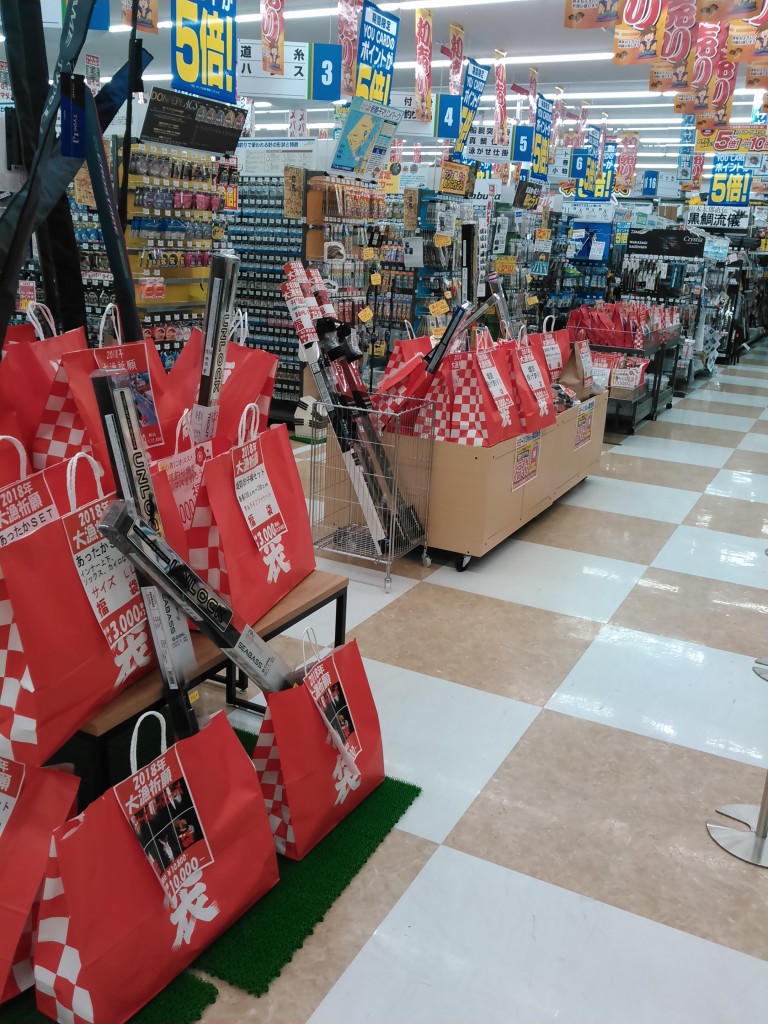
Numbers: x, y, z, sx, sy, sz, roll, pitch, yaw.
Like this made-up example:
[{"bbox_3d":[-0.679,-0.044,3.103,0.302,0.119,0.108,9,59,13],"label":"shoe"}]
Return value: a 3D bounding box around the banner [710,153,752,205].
[{"bbox_3d":[6.141,-5.941,15.691,0.650,1.050,0.020,11,18,26],"label":"banner"}]

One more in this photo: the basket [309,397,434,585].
[{"bbox_3d":[-0.054,-0.118,4.355,0.450,0.856,0.430,11,18,26],"label":"basket"}]

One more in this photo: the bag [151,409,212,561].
[{"bbox_3d":[-0.581,-0.015,2.544,0.190,0.540,0.530,5,17,9],"label":"bag"}]

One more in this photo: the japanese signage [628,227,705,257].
[{"bbox_3d":[3.910,-3.742,12.294,1.020,0.345,0.040,11,18,26],"label":"japanese signage"}]

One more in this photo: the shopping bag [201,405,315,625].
[{"bbox_3d":[-0.384,-0.021,2.579,0.210,0.550,0.540,7,17,16],"label":"shopping bag"}]

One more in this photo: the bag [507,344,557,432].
[{"bbox_3d":[0.773,-0.712,4.790,0.200,0.500,0.430,12,19,30],"label":"bag"}]

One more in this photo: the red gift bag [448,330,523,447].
[{"bbox_3d":[0.539,-0.632,4.430,0.200,0.530,0.460,12,19,28],"label":"red gift bag"}]

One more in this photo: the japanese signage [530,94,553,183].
[{"bbox_3d":[2.176,-5.099,12.160,0.020,1.050,0.690,11,18,26],"label":"japanese signage"}]

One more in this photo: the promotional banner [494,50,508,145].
[{"bbox_3d":[1.465,-5.137,11.085,0.040,1.030,0.400,11,18,26],"label":"promotional banner"}]

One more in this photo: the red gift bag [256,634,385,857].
[{"bbox_3d":[-0.188,0.596,2.466,0.210,0.510,0.440,12,19,28],"label":"red gift bag"}]

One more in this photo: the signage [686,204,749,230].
[{"bbox_3d":[5.436,-4.786,14.398,0.940,0.350,0.040,11,18,26],"label":"signage"}]

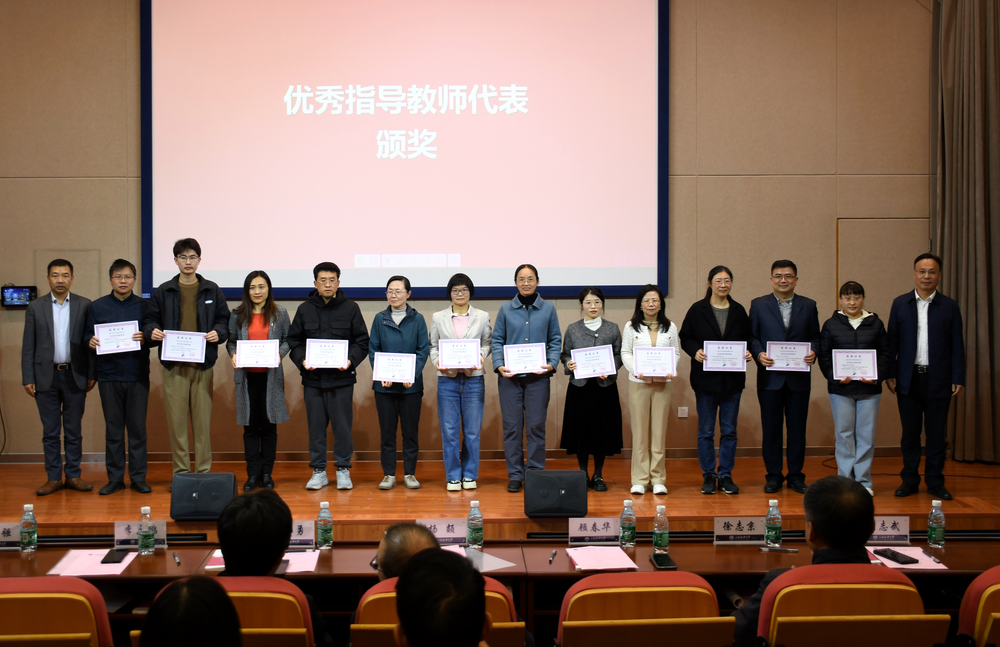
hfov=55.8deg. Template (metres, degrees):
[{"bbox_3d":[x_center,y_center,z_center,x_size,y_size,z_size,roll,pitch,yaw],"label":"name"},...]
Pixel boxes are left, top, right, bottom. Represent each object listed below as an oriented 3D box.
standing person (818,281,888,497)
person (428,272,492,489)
[{"bbox_3d":[2.509,0.454,6.691,0.480,1.502,0.360,0,1,9],"label":"standing person"},{"bbox_3d":[-0.291,0.430,6.950,0.470,1.589,0.360,0,1,0],"label":"person"}]

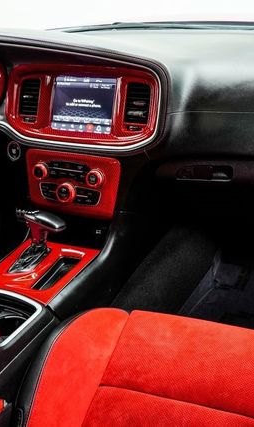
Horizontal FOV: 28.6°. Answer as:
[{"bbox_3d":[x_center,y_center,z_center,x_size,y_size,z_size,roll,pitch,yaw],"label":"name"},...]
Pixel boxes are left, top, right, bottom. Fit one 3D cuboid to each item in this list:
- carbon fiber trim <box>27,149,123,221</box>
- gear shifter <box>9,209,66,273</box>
[{"bbox_3d":[-0.136,-0.074,1.213,0.257,0.148,0.050,9,14,22],"label":"carbon fiber trim"},{"bbox_3d":[-0.211,0.052,1.146,0.120,0.130,0.130,9,24,22],"label":"gear shifter"}]

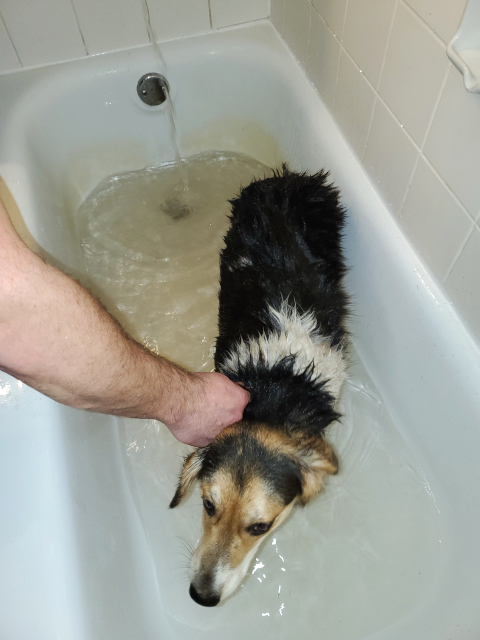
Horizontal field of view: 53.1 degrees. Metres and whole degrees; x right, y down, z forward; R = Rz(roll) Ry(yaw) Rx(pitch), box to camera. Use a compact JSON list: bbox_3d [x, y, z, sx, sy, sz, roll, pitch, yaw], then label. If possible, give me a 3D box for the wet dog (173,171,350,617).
[{"bbox_3d":[0.060,0.073,0.851,0.250,0.410,0.720,-1,58,2],"label":"wet dog"}]

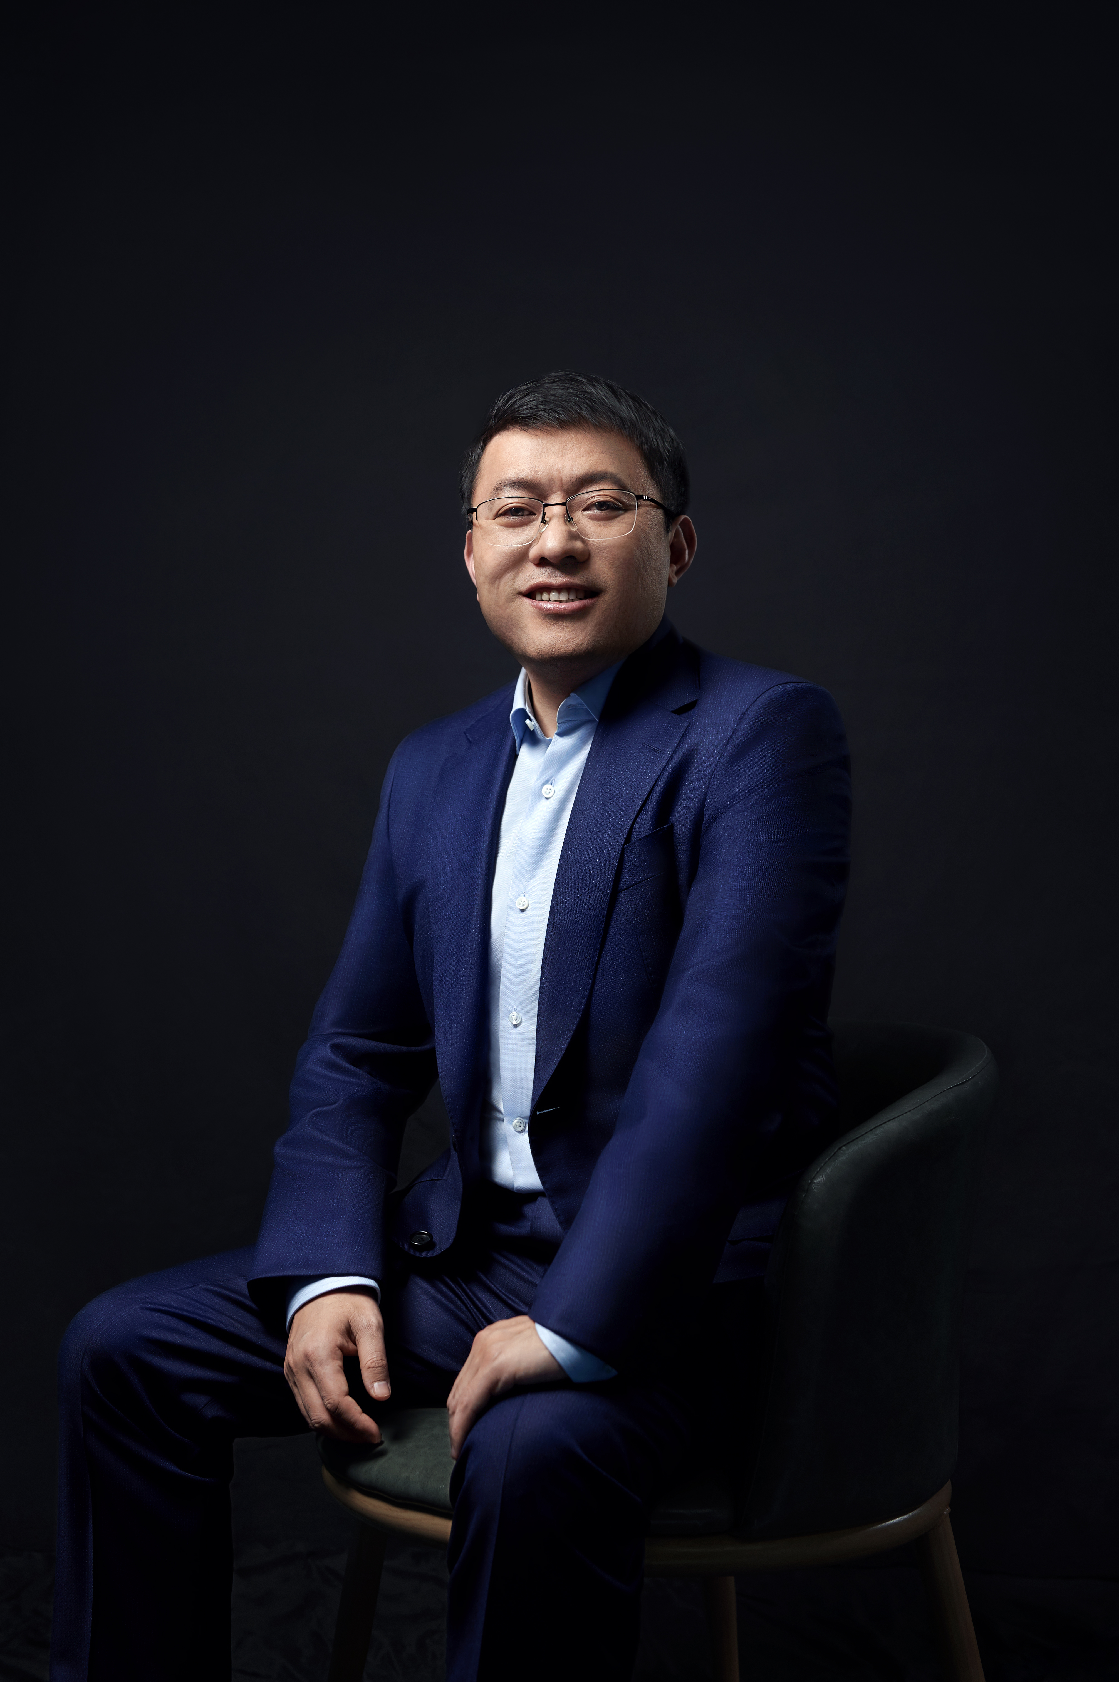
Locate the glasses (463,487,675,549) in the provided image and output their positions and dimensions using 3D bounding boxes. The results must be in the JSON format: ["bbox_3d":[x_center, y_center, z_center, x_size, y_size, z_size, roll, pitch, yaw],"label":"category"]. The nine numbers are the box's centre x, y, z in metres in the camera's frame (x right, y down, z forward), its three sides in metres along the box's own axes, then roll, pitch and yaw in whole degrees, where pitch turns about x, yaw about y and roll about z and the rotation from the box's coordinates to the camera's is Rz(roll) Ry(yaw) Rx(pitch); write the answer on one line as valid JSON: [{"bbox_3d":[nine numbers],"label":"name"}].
[{"bbox_3d":[0.010,-0.254,1.860,0.146,0.043,0.138,-3,2,10],"label":"glasses"}]

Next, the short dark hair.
[{"bbox_3d":[0.014,-0.297,1.890,0.178,0.160,0.200,-3,2,10],"label":"short dark hair"}]

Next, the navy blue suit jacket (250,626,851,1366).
[{"bbox_3d":[-0.005,0.115,1.880,0.530,0.610,0.450,1,2,37],"label":"navy blue suit jacket"}]

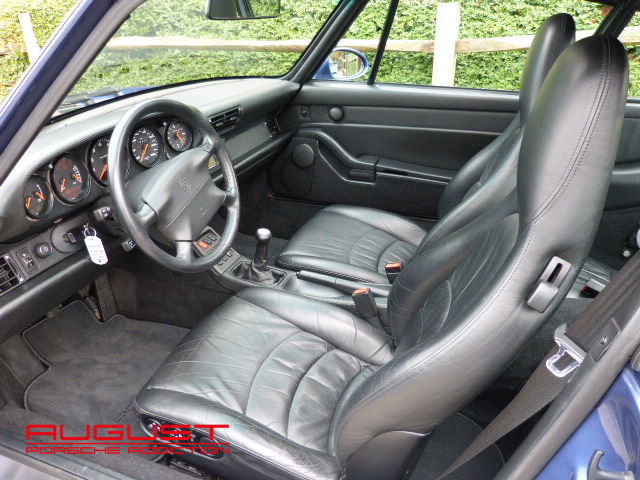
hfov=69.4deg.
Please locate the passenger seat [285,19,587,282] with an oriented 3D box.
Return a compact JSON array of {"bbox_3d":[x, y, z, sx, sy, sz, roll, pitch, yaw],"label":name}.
[{"bbox_3d":[0.314,-0.259,1.573,0.850,0.910,0.510,9,29,20],"label":"passenger seat"}]

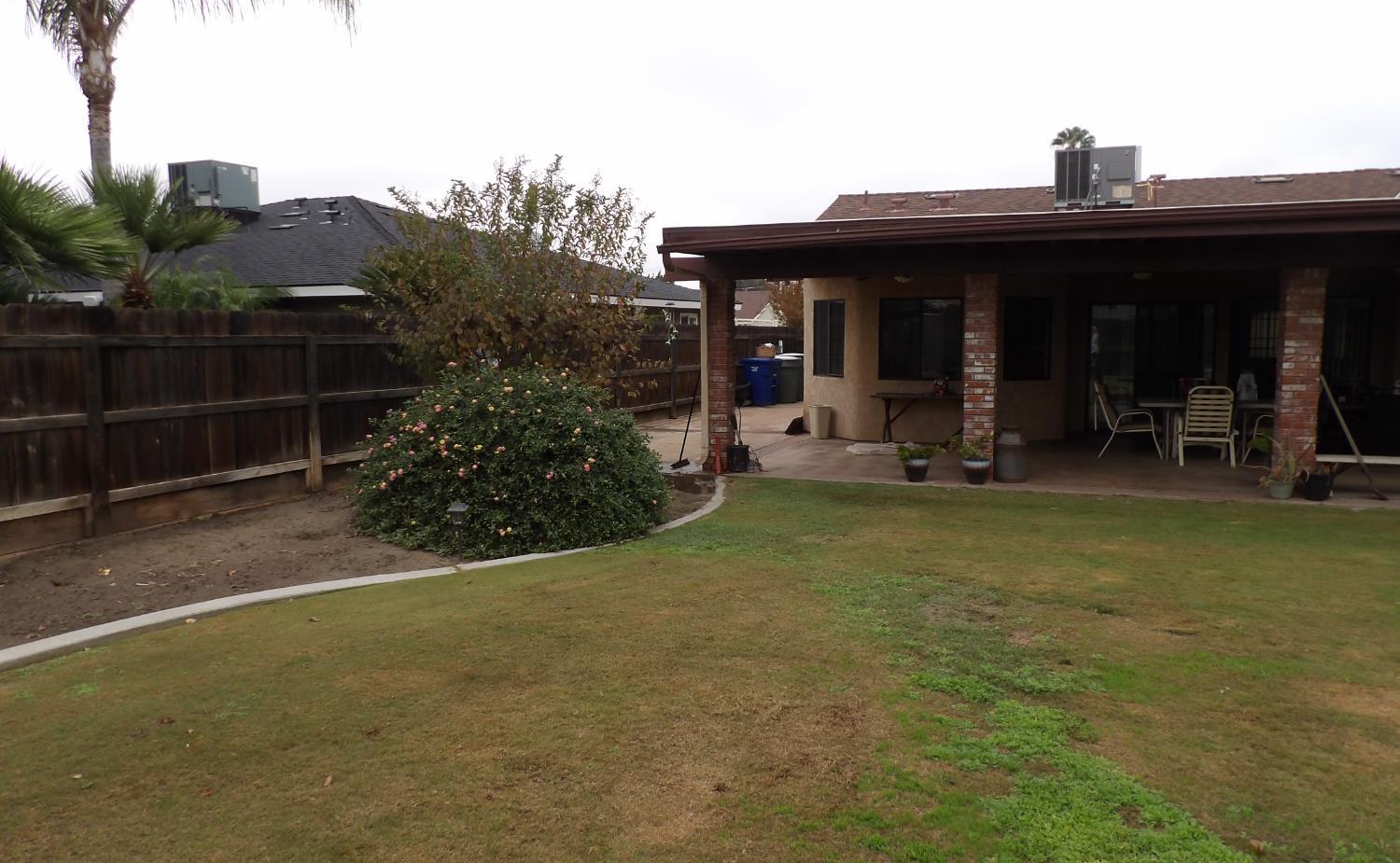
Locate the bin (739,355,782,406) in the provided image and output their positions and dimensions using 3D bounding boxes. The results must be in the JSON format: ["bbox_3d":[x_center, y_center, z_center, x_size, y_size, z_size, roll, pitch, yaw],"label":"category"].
[{"bbox_3d":[1.420,-1.145,22.700,0.860,1.120,0.700,2,6,22],"label":"bin"}]

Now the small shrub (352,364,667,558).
[{"bbox_3d":[-1.730,0.124,8.800,2.800,1.430,2.600,-1,6,-11],"label":"small shrub"}]

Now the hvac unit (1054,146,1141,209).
[{"bbox_3d":[7.067,-4.493,17.491,1.300,0.970,1.120,2,6,17],"label":"hvac unit"}]

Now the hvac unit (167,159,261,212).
[{"bbox_3d":[-10.489,-5.245,21.049,1.310,0.980,1.180,2,6,24],"label":"hvac unit"}]

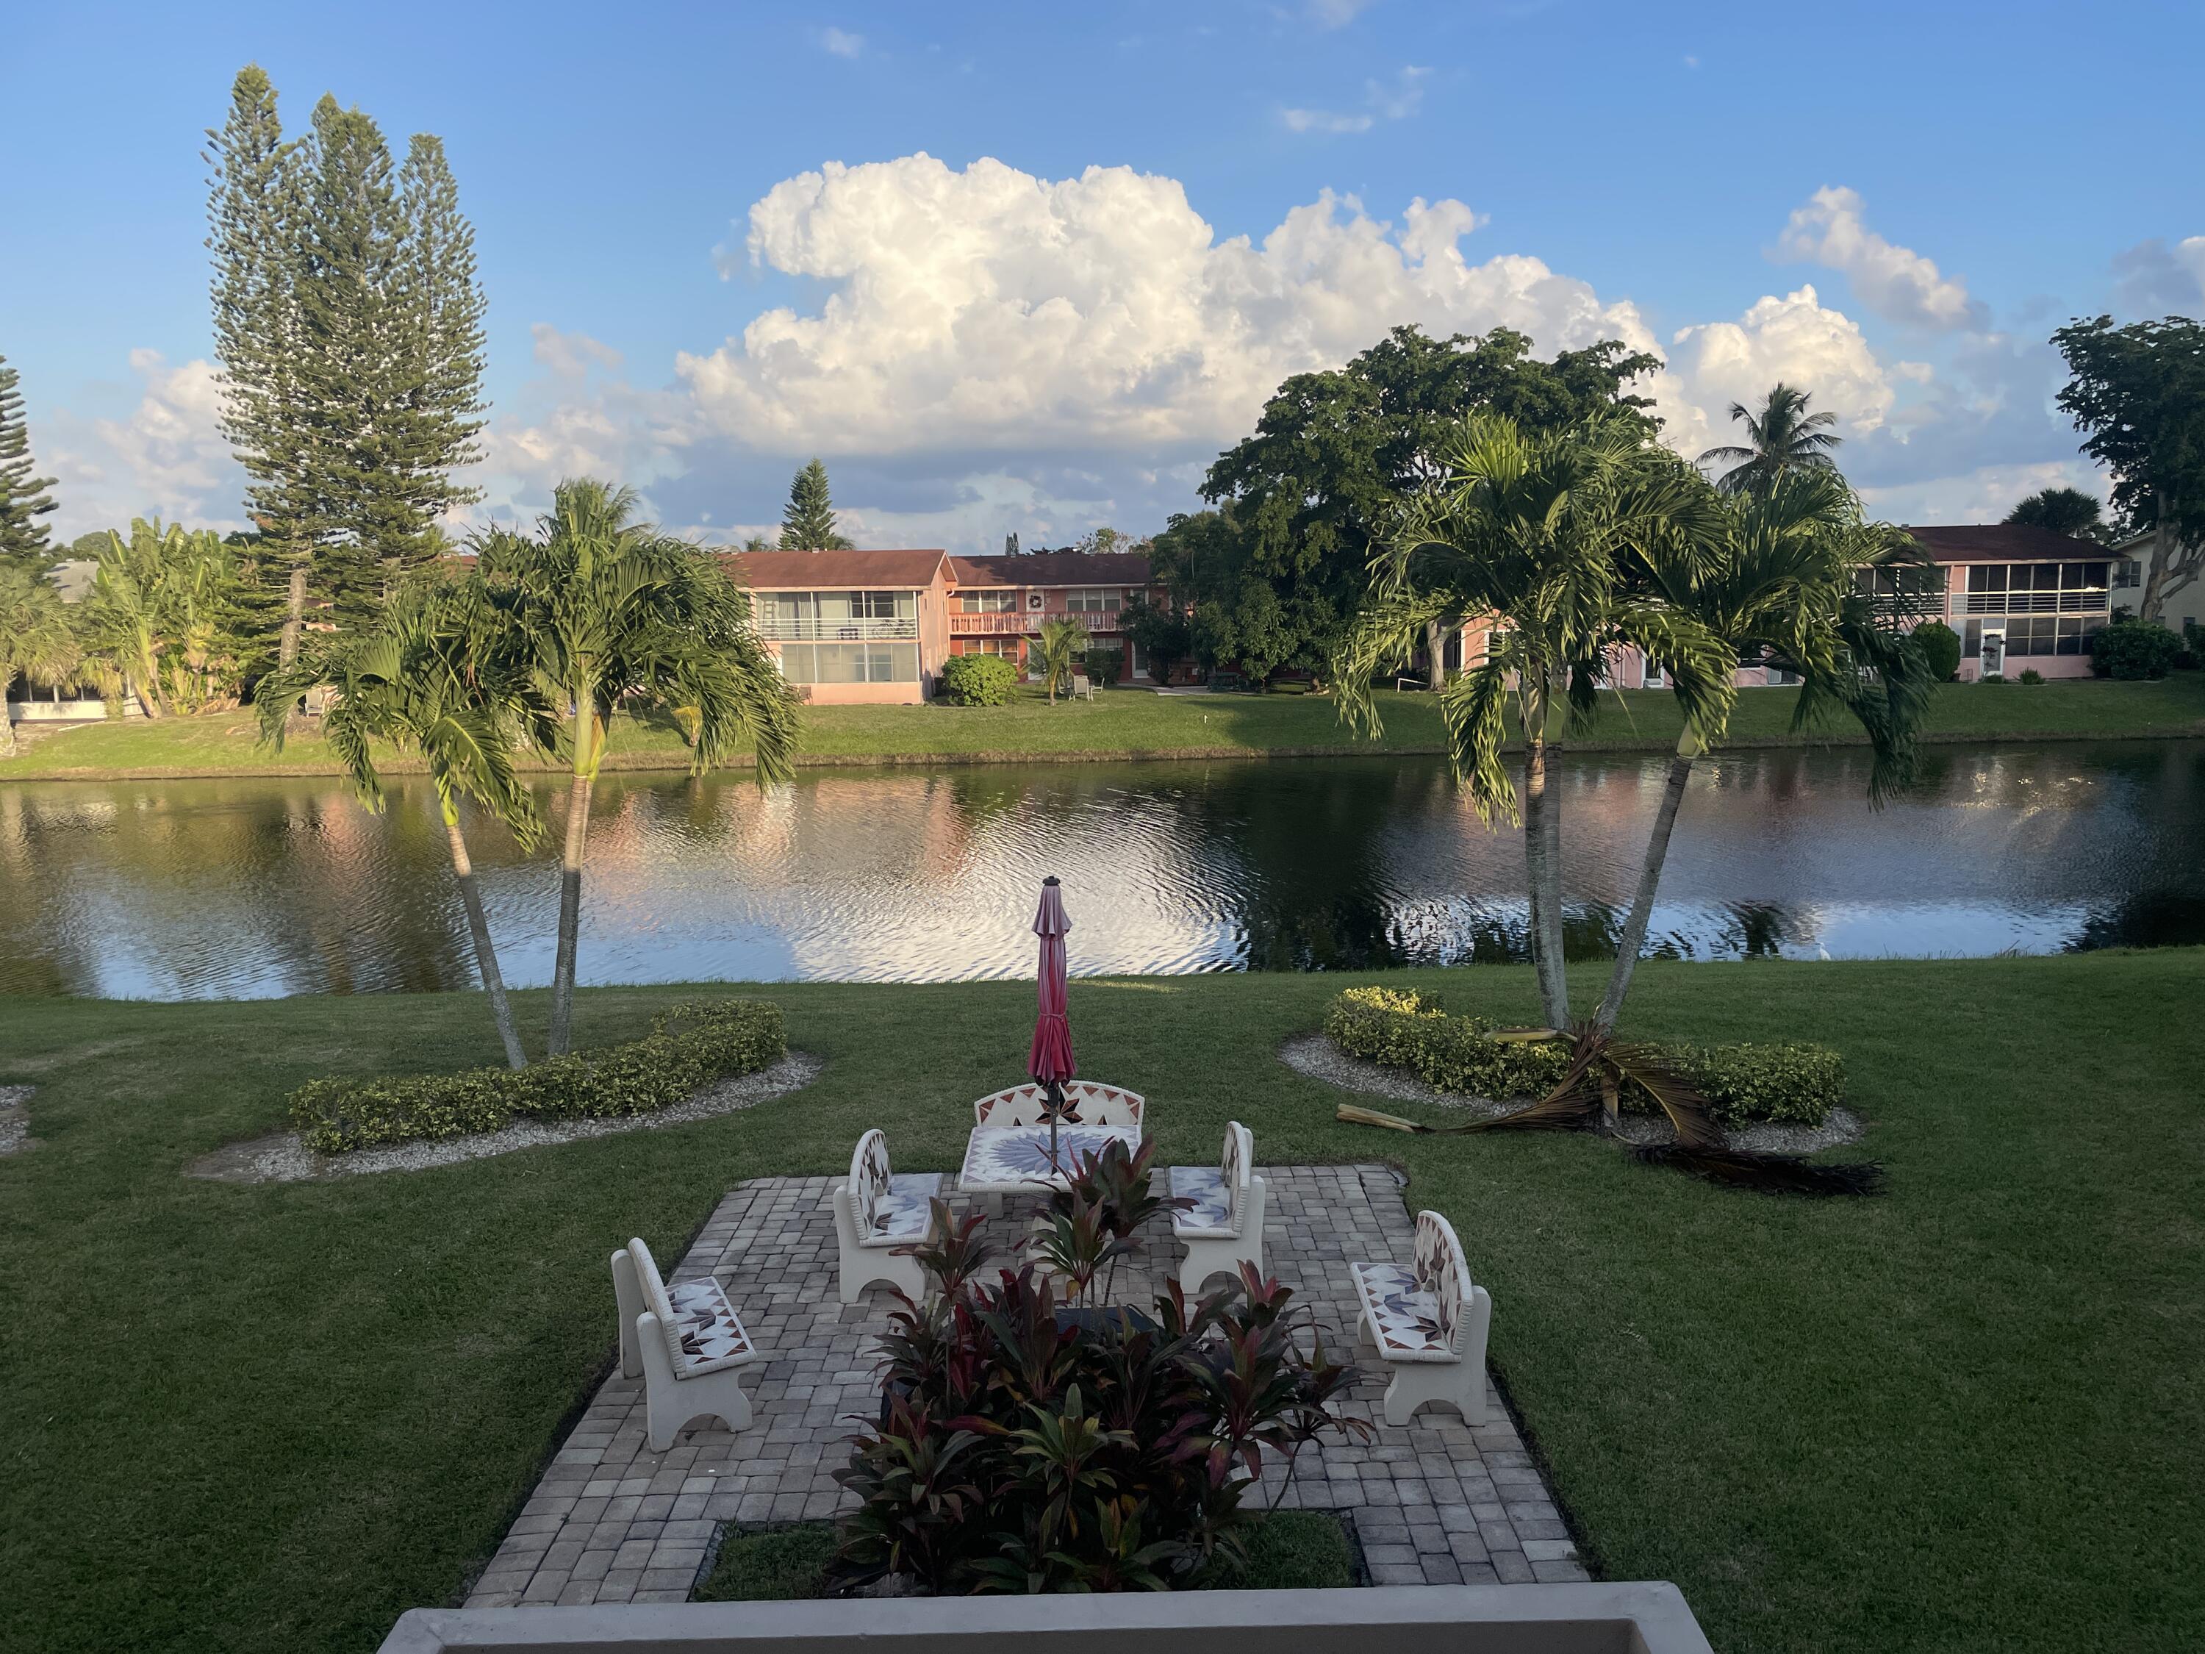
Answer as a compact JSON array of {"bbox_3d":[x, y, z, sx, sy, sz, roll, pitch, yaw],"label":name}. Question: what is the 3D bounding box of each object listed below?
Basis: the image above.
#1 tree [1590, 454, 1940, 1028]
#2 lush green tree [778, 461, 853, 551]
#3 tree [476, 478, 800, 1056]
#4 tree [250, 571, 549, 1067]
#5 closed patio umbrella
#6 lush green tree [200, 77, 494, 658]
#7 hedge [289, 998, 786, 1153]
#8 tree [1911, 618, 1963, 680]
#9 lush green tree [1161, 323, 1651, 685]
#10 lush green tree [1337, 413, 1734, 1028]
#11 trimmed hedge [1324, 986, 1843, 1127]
[{"bbox_3d":[5.949,-0.531,14.866,2.852,5.226,3.000,2,8,22],"label":"tree"},{"bbox_3d":[-17.734,-16.009,103.772,5.010,13.788,5.010,-3,8,-9],"label":"lush green tree"},{"bbox_3d":[-4.152,-0.385,14.869,2.810,5.386,3.000,-3,8,-15],"label":"tree"},{"bbox_3d":[-6.267,0.097,14.827,2.394,4.535,2.700,-4,8,-23],"label":"tree"},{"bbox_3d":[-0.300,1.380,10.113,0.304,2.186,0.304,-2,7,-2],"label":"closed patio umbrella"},{"bbox_3d":[-33.204,-18.752,73.134,11.388,28.049,10.000,-5,8,-23],"label":"lush green tree"},{"bbox_3d":[-4.615,2.132,14.390,4.400,0.460,1.750,-8,10,-41],"label":"hedge"},{"bbox_3d":[37.625,-7.929,74.663,2.082,2.839,2.082,2,8,27],"label":"tree"},{"bbox_3d":[14.905,-15.063,78.737,23.084,16.941,19.000,0,8,11],"label":"lush green tree"},{"bbox_3d":[3.893,-0.757,14.833,3.456,5.773,3.400,1,8,15],"label":"lush green tree"},{"bbox_3d":[4.003,1.959,14.230,4.650,0.460,1.750,5,10,39],"label":"trimmed hedge"}]

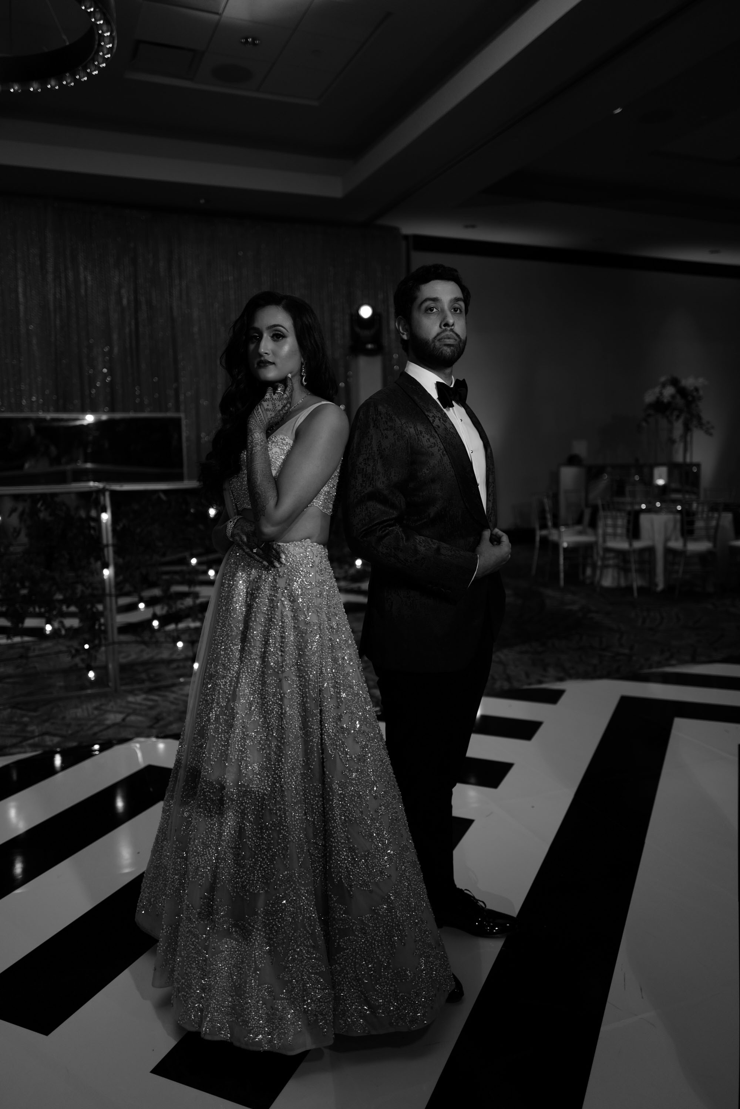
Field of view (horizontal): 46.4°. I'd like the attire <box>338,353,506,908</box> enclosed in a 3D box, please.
[{"bbox_3d":[0.154,0.281,2.262,0.390,1.515,0.530,3,8,32],"label":"attire"}]

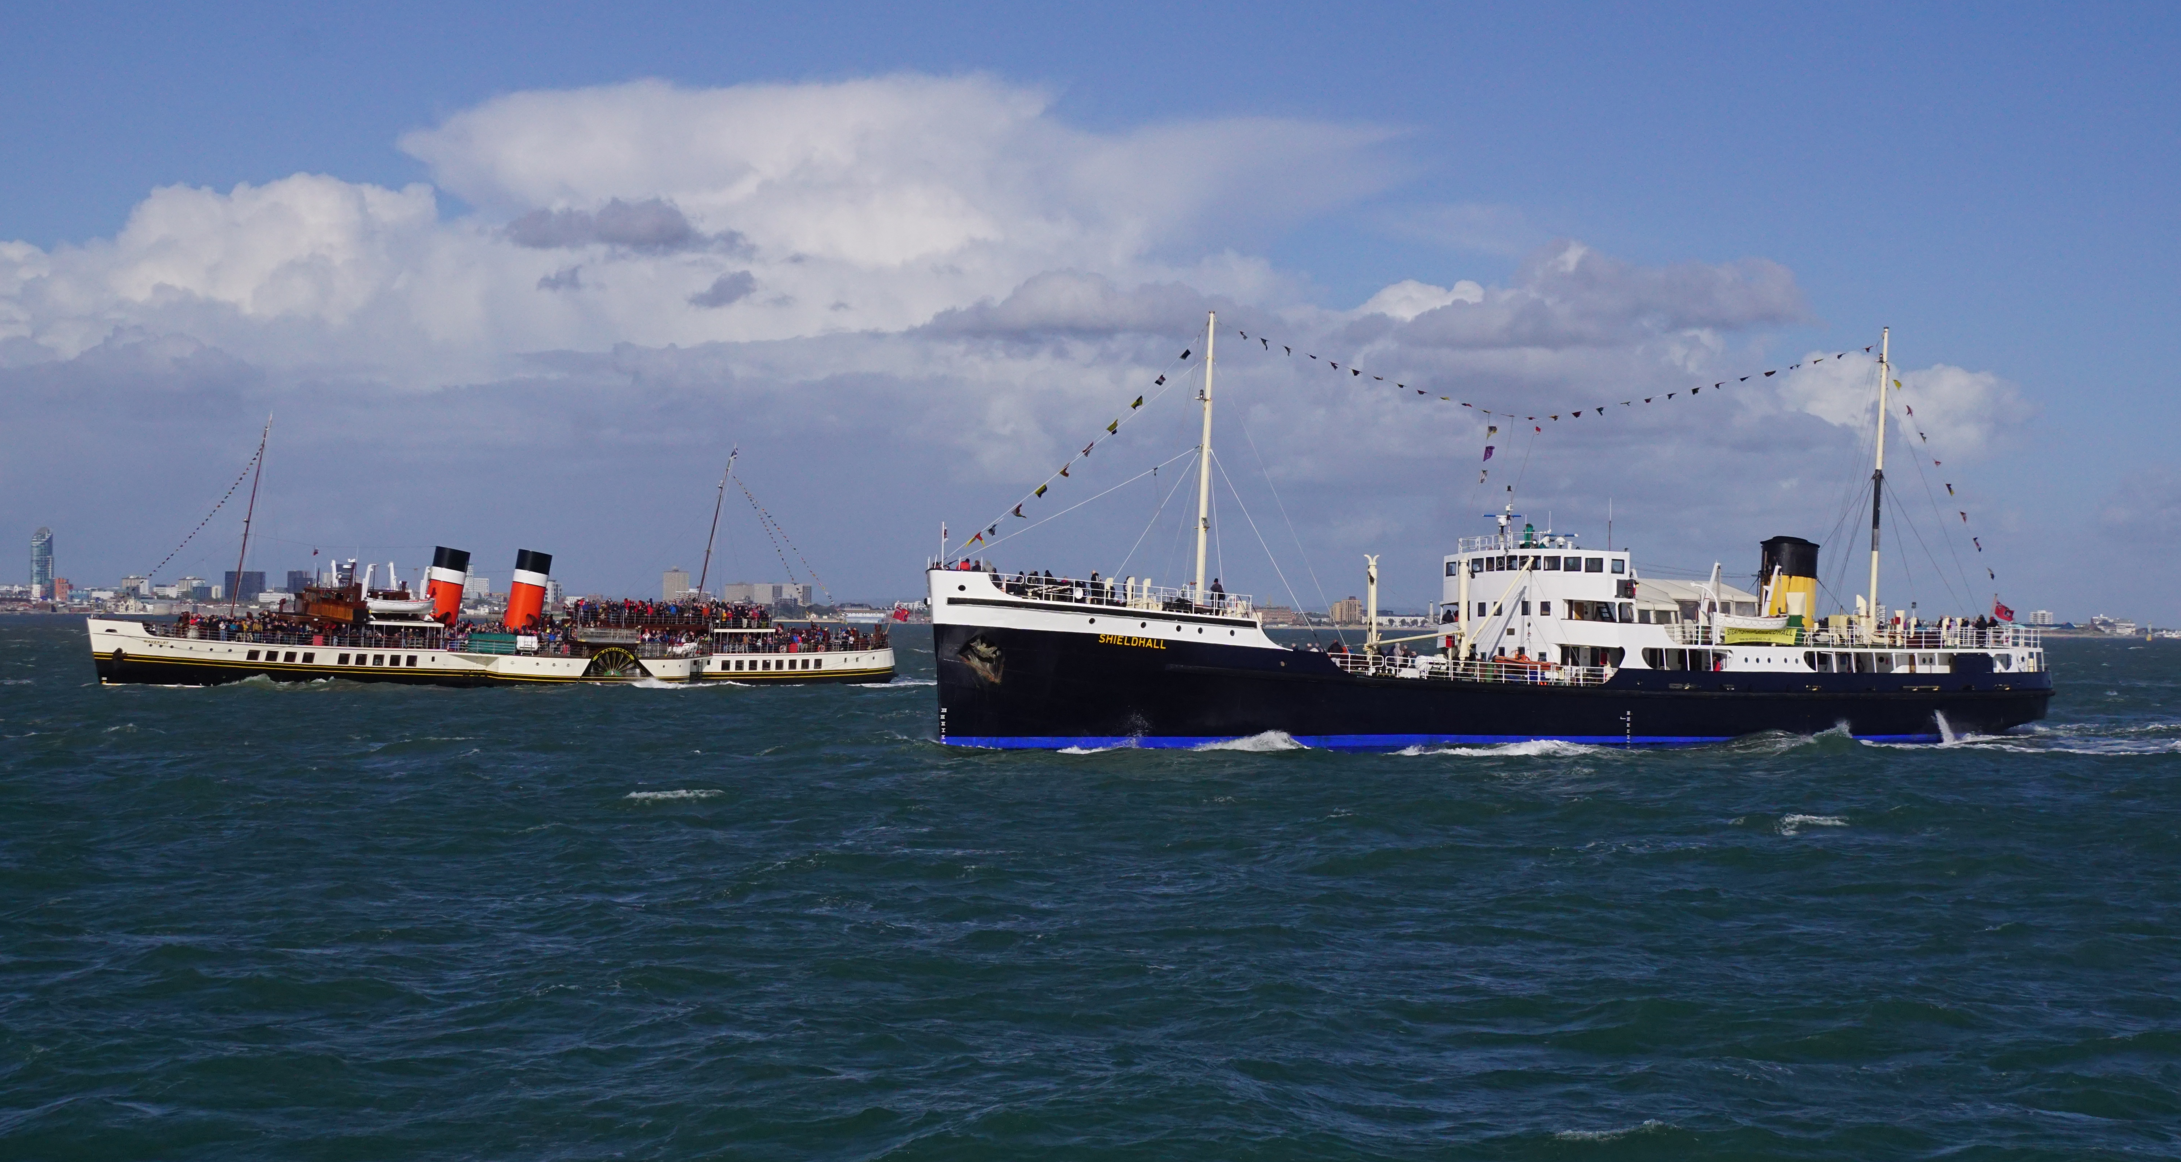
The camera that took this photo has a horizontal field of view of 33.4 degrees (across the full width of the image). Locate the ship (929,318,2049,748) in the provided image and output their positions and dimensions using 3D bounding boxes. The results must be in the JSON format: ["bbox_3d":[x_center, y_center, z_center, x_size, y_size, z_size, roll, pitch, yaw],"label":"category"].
[{"bbox_3d":[24.500,-2.720,197.000,81.800,25.300,13.600,1,-1,-38],"label":"ship"}]

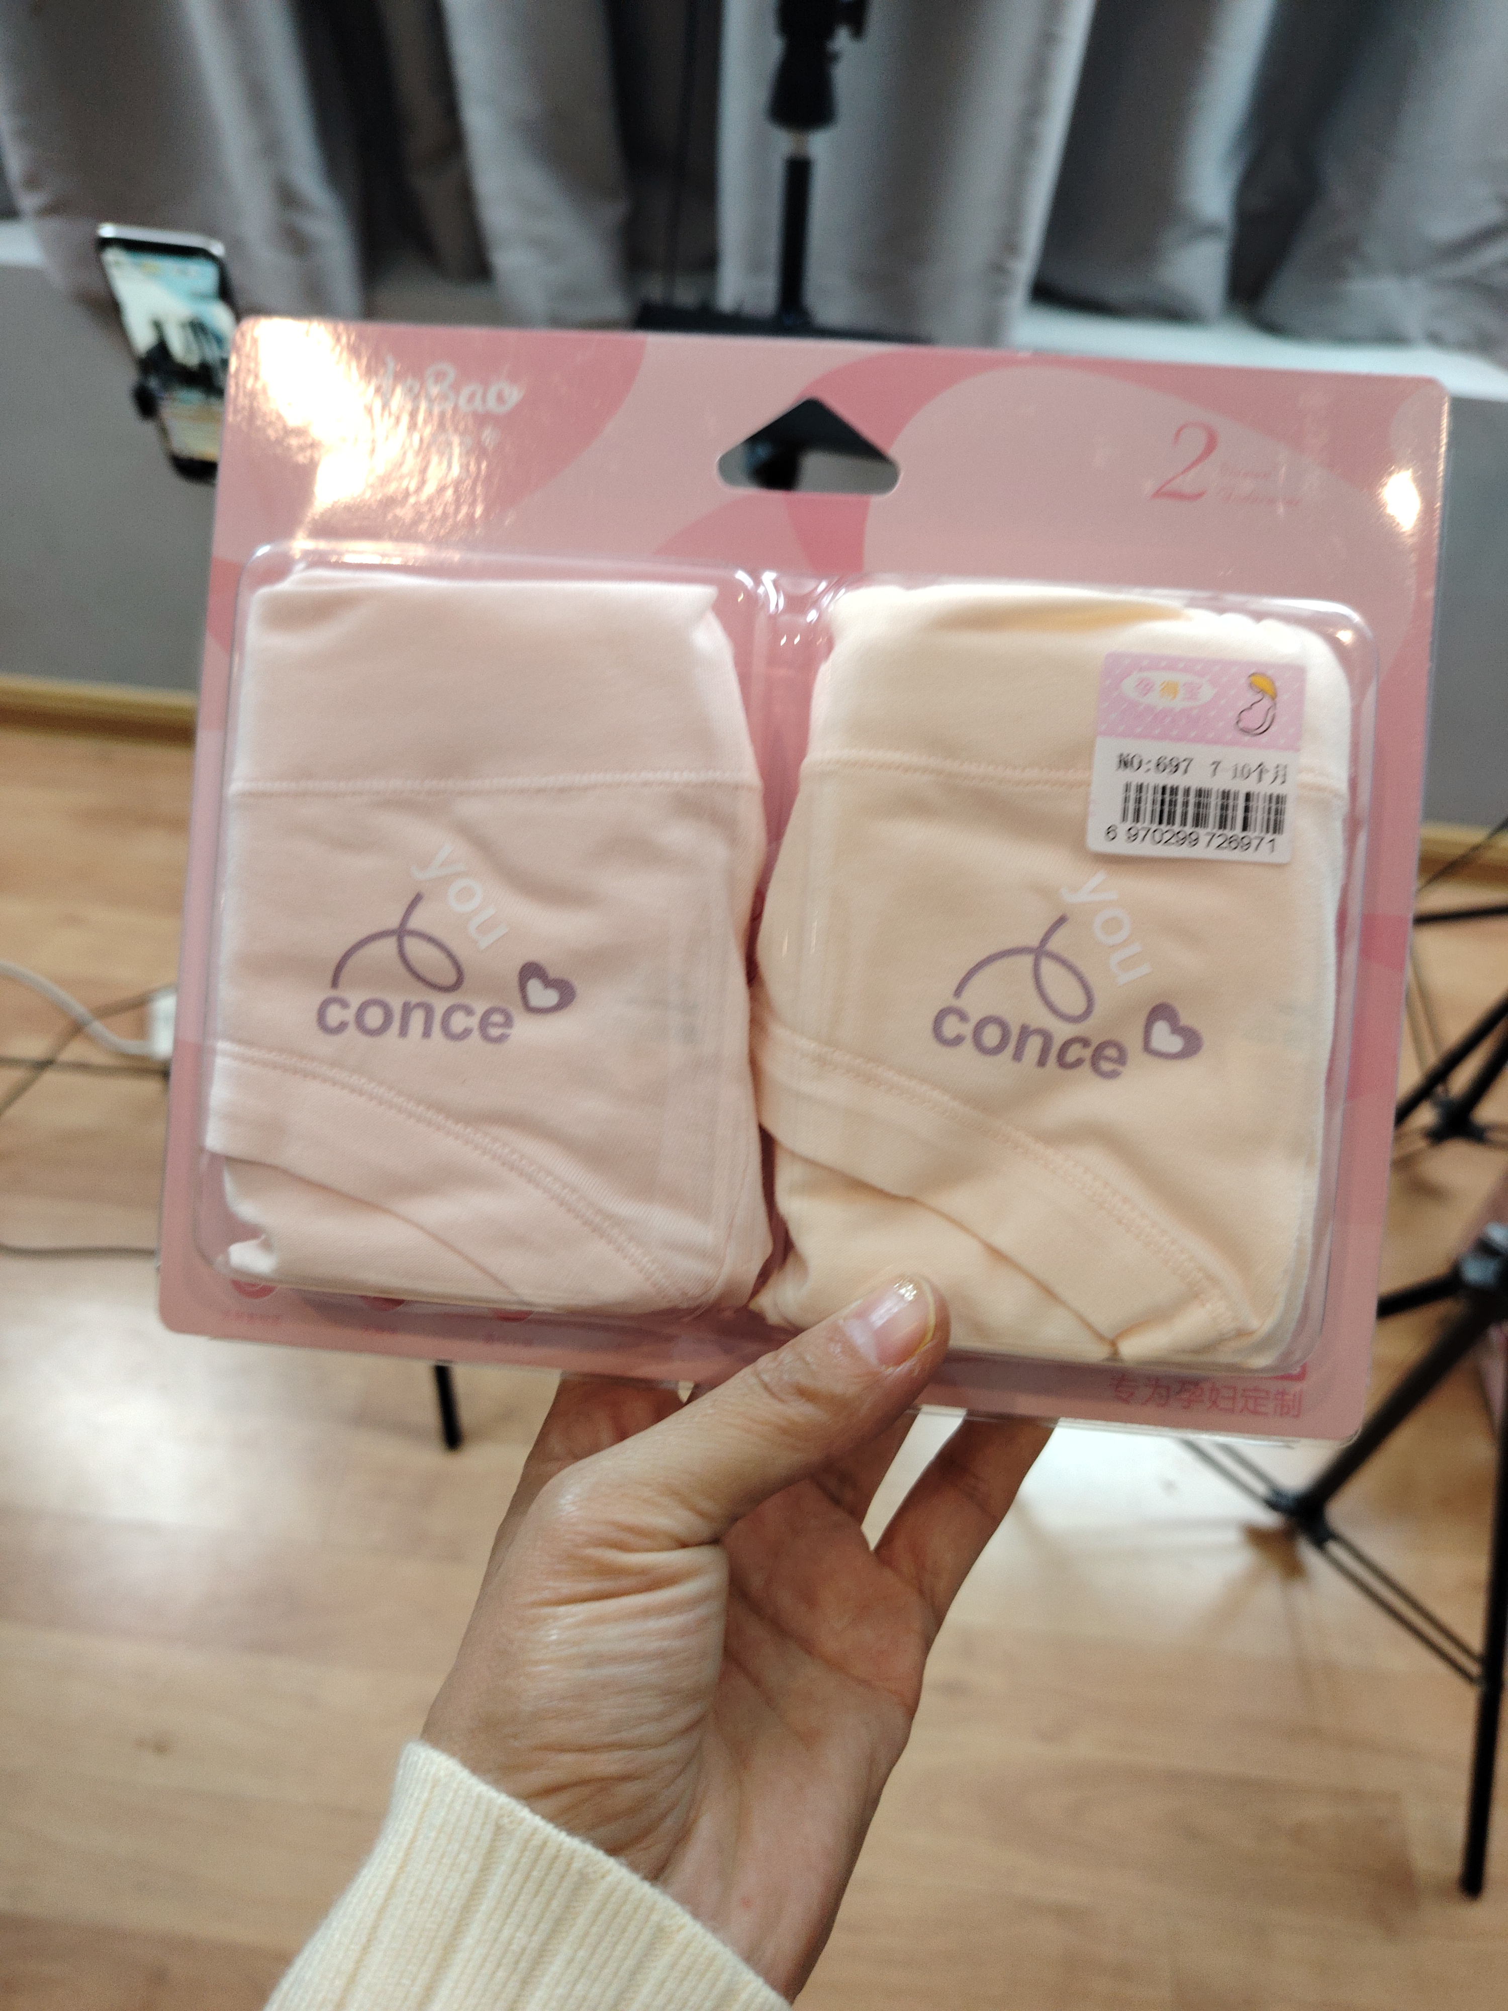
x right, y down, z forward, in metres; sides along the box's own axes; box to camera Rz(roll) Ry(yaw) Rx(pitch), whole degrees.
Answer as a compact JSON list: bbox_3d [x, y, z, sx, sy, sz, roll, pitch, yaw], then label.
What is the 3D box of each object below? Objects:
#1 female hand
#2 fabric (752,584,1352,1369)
[{"bbox_3d":[0.003,0.089,0.246,0.083,0.070,0.155,29,77,-25],"label":"female hand"},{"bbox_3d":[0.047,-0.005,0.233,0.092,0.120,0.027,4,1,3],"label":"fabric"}]

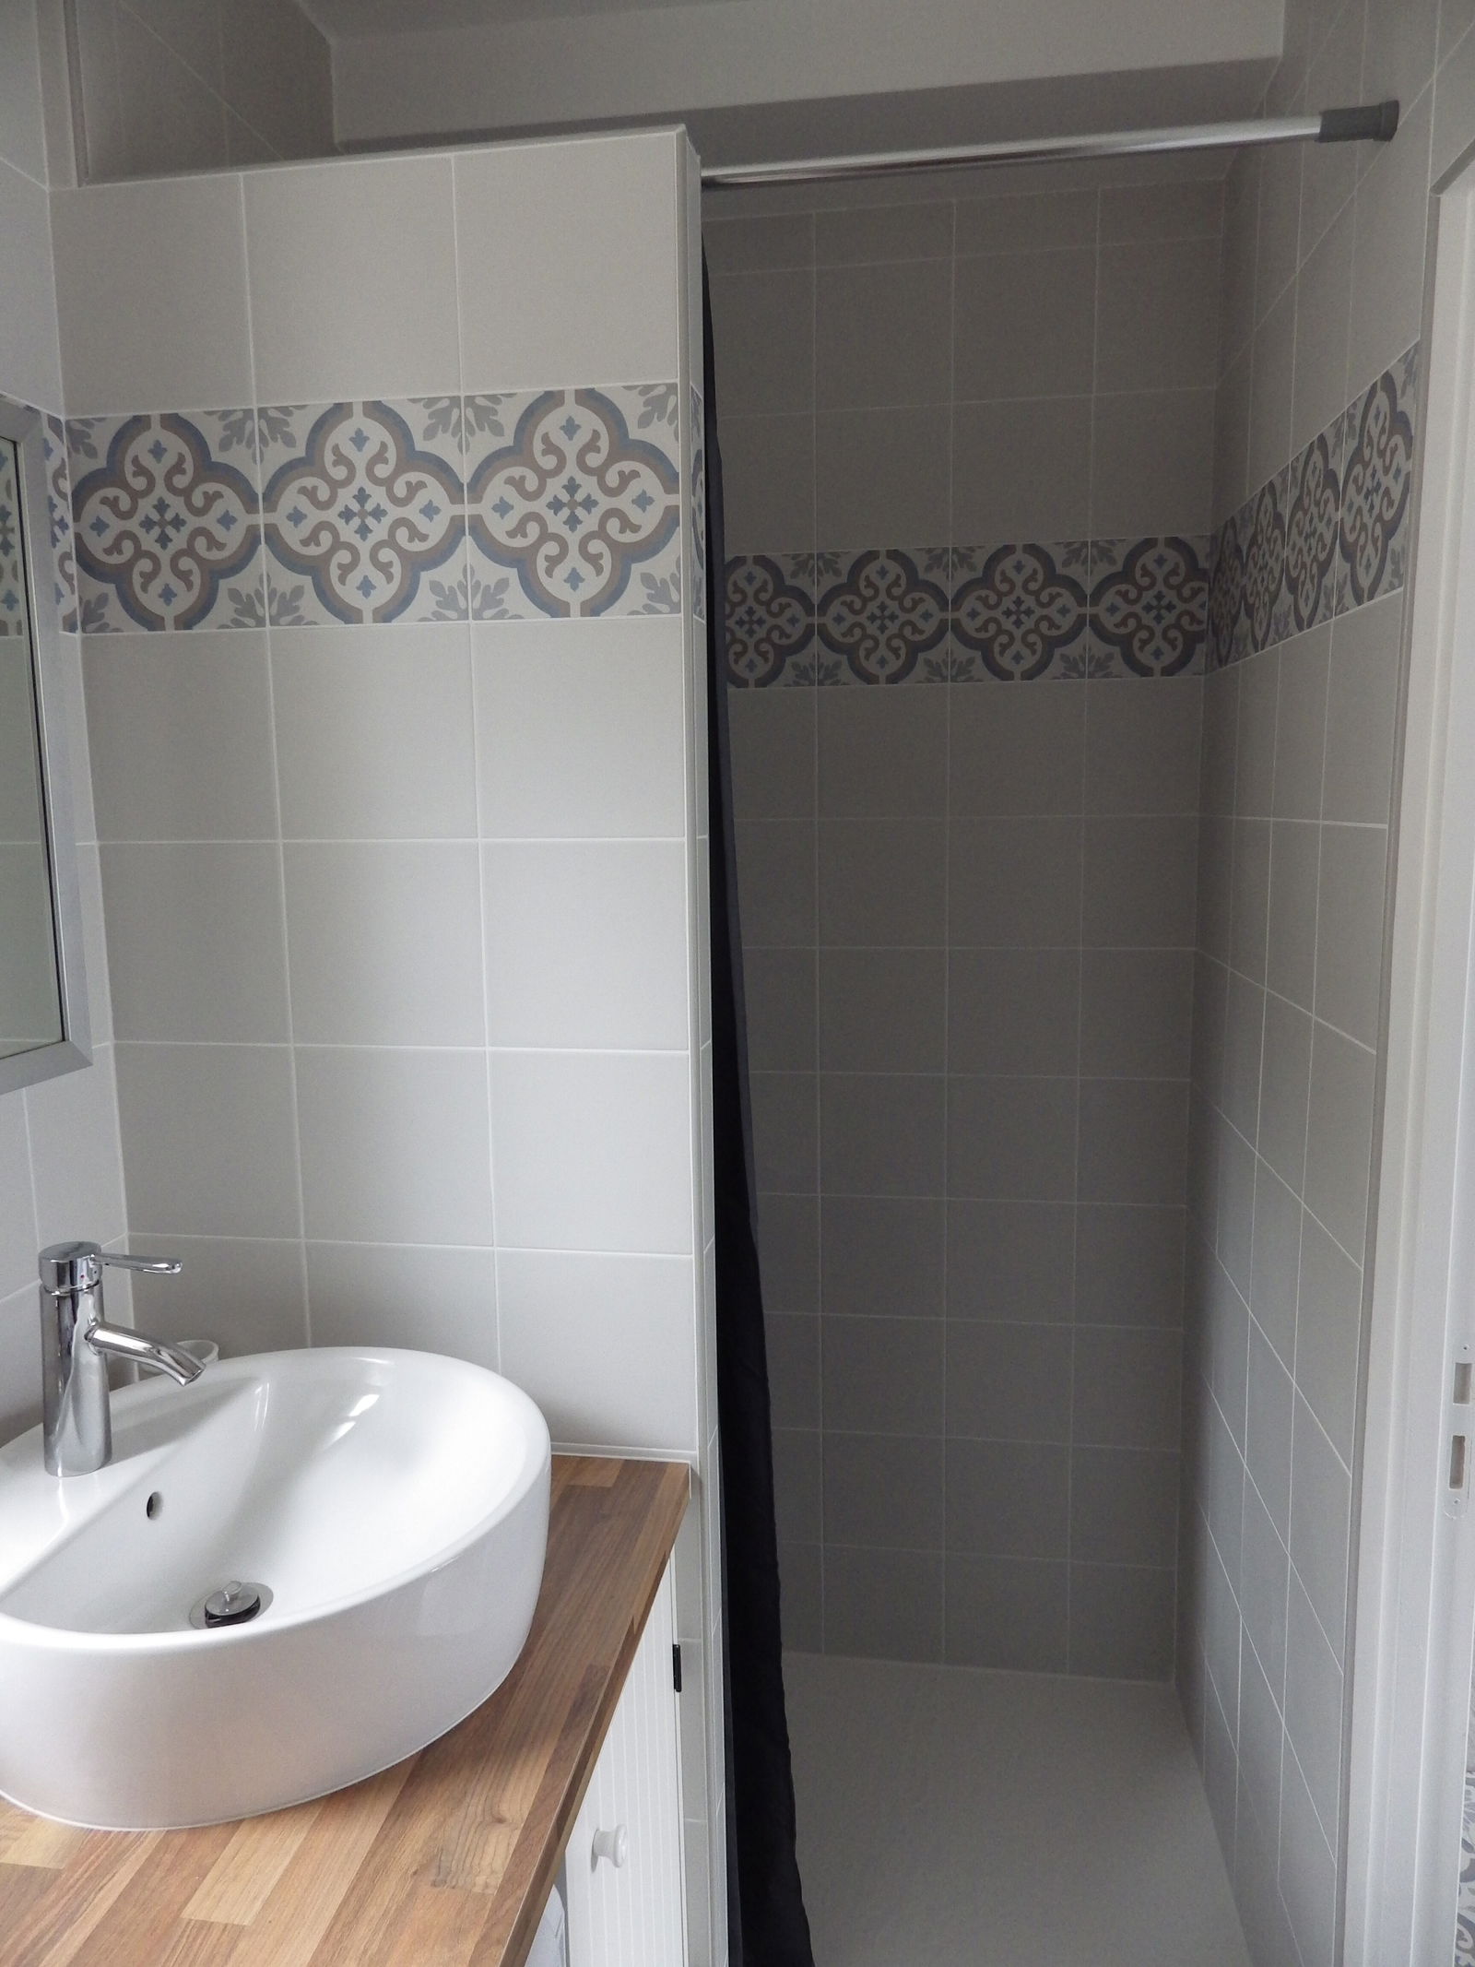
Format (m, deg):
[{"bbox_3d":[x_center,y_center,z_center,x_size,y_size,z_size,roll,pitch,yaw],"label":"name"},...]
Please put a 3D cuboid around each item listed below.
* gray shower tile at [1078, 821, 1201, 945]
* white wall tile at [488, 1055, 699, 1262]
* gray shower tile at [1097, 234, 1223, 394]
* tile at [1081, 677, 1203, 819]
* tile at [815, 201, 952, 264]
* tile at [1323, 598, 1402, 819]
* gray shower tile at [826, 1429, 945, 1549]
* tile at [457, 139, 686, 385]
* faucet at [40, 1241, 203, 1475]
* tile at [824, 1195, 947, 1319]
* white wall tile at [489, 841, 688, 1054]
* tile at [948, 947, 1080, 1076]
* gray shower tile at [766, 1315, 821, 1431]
[{"bbox_3d":[0.606,-0.152,1.881,0.168,0.200,0.010,0,8,8],"label":"gray shower tile"},{"bbox_3d":[-0.142,0.164,1.223,0.199,0.200,0.010,0,7,8],"label":"white wall tile"},{"bbox_3d":[0.601,-0.953,1.792,0.167,0.200,0.010,0,8,9],"label":"gray shower tile"},{"bbox_3d":[0.609,-0.352,1.871,0.167,0.200,0.010,0,8,9],"label":"tile"},{"bbox_3d":[0.215,-1.093,1.831,0.200,0.076,0.010,0,7,8],"label":"tile"},{"bbox_3d":[0.589,-0.251,1.173,0.010,0.200,0.192,0,7,10],"label":"tile"},{"bbox_3d":[0.244,0.848,2.093,0.200,0.200,0.010,0,7,9],"label":"gray shower tile"},{"bbox_3d":[-0.150,-0.630,1.106,0.199,0.200,0.010,1,8,8],"label":"tile"},{"bbox_3d":[-0.492,0.301,0.997,0.138,0.182,0.052,0,8,8],"label":"faucet"},{"bbox_3d":[0.234,0.443,2.016,0.198,0.198,0.009,0,8,8],"label":"tile"},{"bbox_3d":[-0.143,-0.036,1.186,0.196,0.198,0.009,0,8,8],"label":"white wall tile"},{"bbox_3d":[0.430,0.046,1.948,0.201,0.200,0.010,0,7,8],"label":"tile"},{"bbox_3d":[0.041,0.646,2.099,0.200,0.200,0.010,0,7,9],"label":"gray shower tile"}]

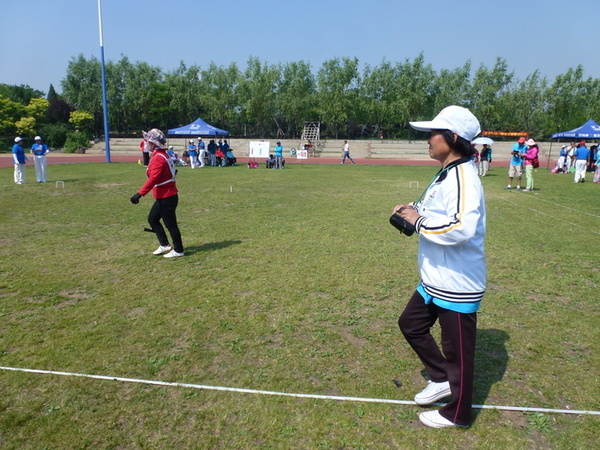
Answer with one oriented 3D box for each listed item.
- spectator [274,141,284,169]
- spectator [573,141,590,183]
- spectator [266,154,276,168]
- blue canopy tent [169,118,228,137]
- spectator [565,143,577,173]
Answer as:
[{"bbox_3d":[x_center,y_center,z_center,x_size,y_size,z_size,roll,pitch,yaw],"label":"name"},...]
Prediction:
[{"bbox_3d":[-1.225,-4.168,24.940,0.520,1.645,0.360,2,11,6],"label":"spectator"},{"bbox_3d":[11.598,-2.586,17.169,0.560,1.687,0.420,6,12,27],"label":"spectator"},{"bbox_3d":[-1.734,-3.850,25.313,0.550,0.843,0.600,0,11,-3],"label":"spectator"},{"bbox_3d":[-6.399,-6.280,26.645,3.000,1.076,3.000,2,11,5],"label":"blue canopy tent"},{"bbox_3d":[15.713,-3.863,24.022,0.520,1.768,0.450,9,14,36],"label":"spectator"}]

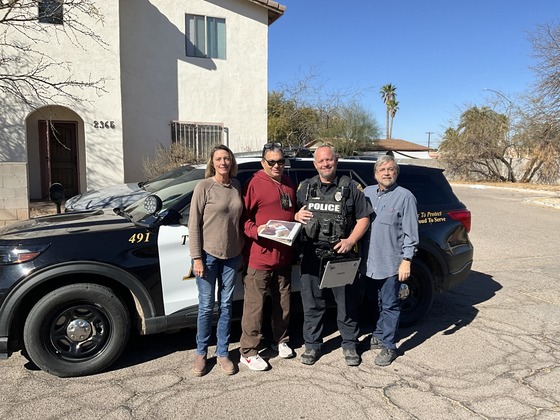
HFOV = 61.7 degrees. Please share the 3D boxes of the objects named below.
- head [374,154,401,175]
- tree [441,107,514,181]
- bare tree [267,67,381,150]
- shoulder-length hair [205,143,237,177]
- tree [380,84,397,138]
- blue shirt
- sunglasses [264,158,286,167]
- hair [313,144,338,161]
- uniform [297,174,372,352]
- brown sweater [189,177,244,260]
[{"bbox_3d":[0.885,-0.362,3.863,0.200,0.180,0.210,1,5,9],"label":"head"},{"bbox_3d":[13.853,-4.641,32.737,5.000,5.100,4.600,0,5,0],"label":"tree"},{"bbox_3d":[1.371,-3.438,19.791,5.200,5.200,4.800,0,5,0],"label":"bare tree"},{"bbox_3d":[-0.455,-0.374,3.652,0.250,0.260,0.230,-1,5,-9],"label":"shoulder-length hair"},{"bbox_3d":[17.785,-12.598,77.250,2.700,16.000,2.700,0,5,0],"label":"tree"},{"bbox_3d":[0.922,0.171,3.915,0.460,0.770,0.300,1,5,14],"label":"blue shirt"},{"bbox_3d":[-0.035,-0.374,3.692,0.150,0.050,0.140,-1,5,-15],"label":"sunglasses"},{"bbox_3d":[0.374,-0.466,3.835,0.190,0.130,0.210,1,5,7],"label":"hair"},{"bbox_3d":[0.451,0.435,3.886,0.580,1.430,0.380,0,5,6],"label":"uniform"},{"bbox_3d":[-0.503,0.067,3.717,0.420,0.630,0.270,-1,5,-9],"label":"brown sweater"}]

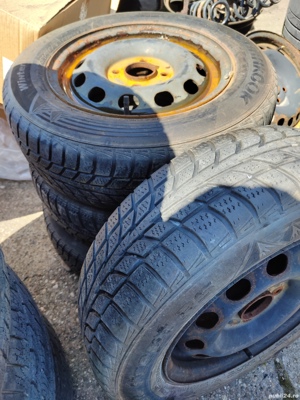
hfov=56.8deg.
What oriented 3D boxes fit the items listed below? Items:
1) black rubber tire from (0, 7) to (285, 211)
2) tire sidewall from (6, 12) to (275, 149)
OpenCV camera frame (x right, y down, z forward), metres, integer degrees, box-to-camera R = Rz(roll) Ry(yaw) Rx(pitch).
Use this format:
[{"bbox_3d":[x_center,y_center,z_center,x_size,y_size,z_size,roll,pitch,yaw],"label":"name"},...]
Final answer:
[{"bbox_3d":[-0.021,-0.242,0.674,0.590,0.192,0.590,0,54,0],"label":"black rubber tire"},{"bbox_3d":[-0.021,-0.287,0.613,0.565,0.050,0.565,0,54,0],"label":"tire sidewall"}]

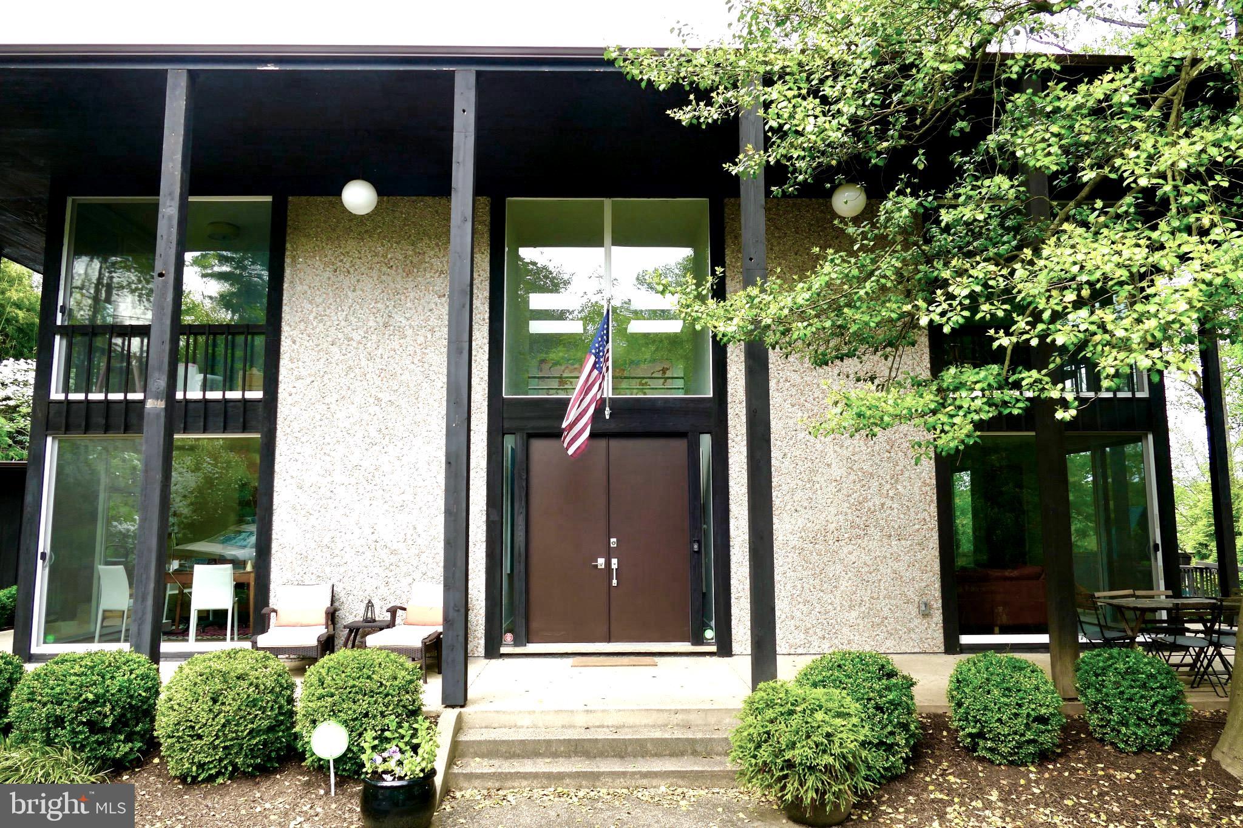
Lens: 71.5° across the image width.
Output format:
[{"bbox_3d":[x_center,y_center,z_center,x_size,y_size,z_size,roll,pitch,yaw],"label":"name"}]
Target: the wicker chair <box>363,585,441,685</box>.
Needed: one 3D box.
[{"bbox_3d":[-2.076,2.224,8.896,0.780,0.840,1.380,-1,-7,7],"label":"wicker chair"}]

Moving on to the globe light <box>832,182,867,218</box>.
[{"bbox_3d":[2.430,-2.280,9.211,0.370,0.370,0.370,0,-7,0],"label":"globe light"}]

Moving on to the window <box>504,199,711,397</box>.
[{"bbox_3d":[-0.159,-1.361,10.066,2.420,2.360,0.100,0,-7,-1],"label":"window"}]

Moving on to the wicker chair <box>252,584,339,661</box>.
[{"bbox_3d":[-3.191,2.130,8.456,0.690,0.870,0.800,1,-7,-8],"label":"wicker chair"}]

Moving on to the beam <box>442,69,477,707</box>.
[{"bbox_3d":[-1.409,-0.348,7.592,0.190,5.580,0.190,0,-7,-1],"label":"beam"}]

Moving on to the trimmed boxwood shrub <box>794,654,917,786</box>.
[{"bbox_3d":[1.671,2.161,6.212,0.880,0.900,0.880,0,-7,-1],"label":"trimmed boxwood shrub"}]

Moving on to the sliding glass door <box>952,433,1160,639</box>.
[{"bbox_3d":[4.936,1.399,9.812,2.380,2.370,0.100,0,-7,-1],"label":"sliding glass door"}]

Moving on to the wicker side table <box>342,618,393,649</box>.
[{"bbox_3d":[-2.472,2.344,8.592,0.510,0.470,0.480,0,-7,-1],"label":"wicker side table"}]

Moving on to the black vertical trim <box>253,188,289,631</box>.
[{"bbox_3d":[-4.077,0.069,10.065,0.190,5.420,0.190,0,-7,-1],"label":"black vertical trim"}]

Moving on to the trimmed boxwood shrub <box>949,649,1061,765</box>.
[{"bbox_3d":[2.823,2.094,6.299,0.800,0.750,0.800,0,-7,-1],"label":"trimmed boxwood shrub"}]

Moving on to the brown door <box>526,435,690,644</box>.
[{"bbox_3d":[-0.145,1.440,9.997,1.860,2.360,0.080,0,-7,-1],"label":"brown door"}]

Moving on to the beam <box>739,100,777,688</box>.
[{"bbox_3d":[1.186,-0.345,7.541,0.185,5.520,0.170,0,-7,-1],"label":"beam"}]

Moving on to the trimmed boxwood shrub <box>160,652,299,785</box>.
[{"bbox_3d":[-2.793,2.127,6.125,0.920,0.890,0.900,0,-7,-1],"label":"trimmed boxwood shrub"}]

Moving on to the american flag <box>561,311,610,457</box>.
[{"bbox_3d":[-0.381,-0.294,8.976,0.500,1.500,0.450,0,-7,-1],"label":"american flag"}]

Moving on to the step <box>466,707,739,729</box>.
[{"bbox_3d":[-0.105,2.482,7.112,2.400,0.145,0.340,0,-7,-1],"label":"step"}]

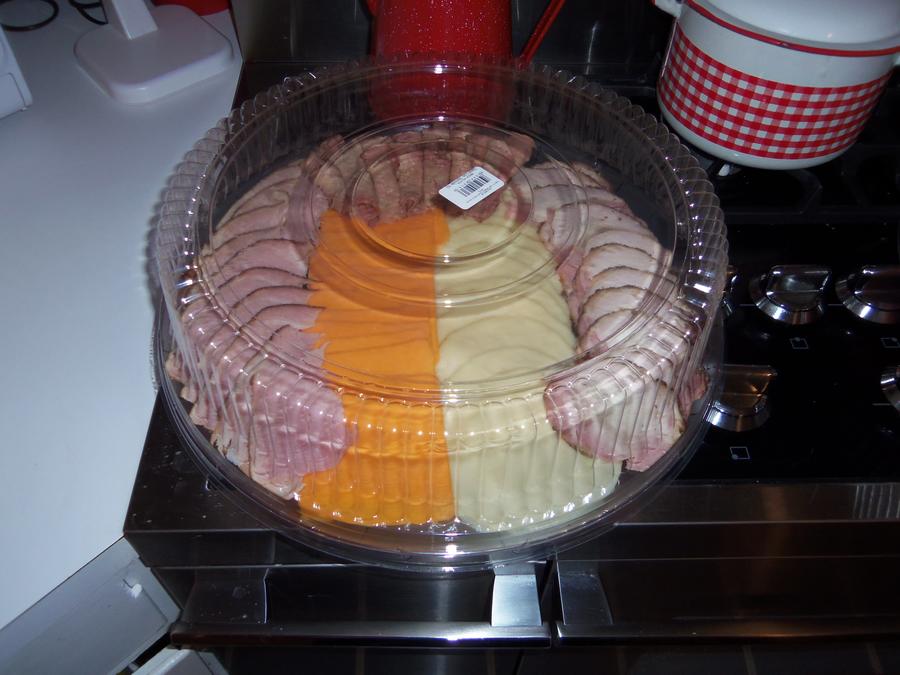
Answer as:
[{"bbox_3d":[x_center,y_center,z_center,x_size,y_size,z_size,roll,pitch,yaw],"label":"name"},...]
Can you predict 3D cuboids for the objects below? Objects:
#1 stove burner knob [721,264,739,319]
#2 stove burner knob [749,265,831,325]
[{"bbox_3d":[0.224,-0.047,0.632,0.066,0.035,0.066,-1,55,0],"label":"stove burner knob"},{"bbox_3d":[0.300,-0.048,0.631,0.066,0.035,0.066,-1,55,0],"label":"stove burner knob"}]

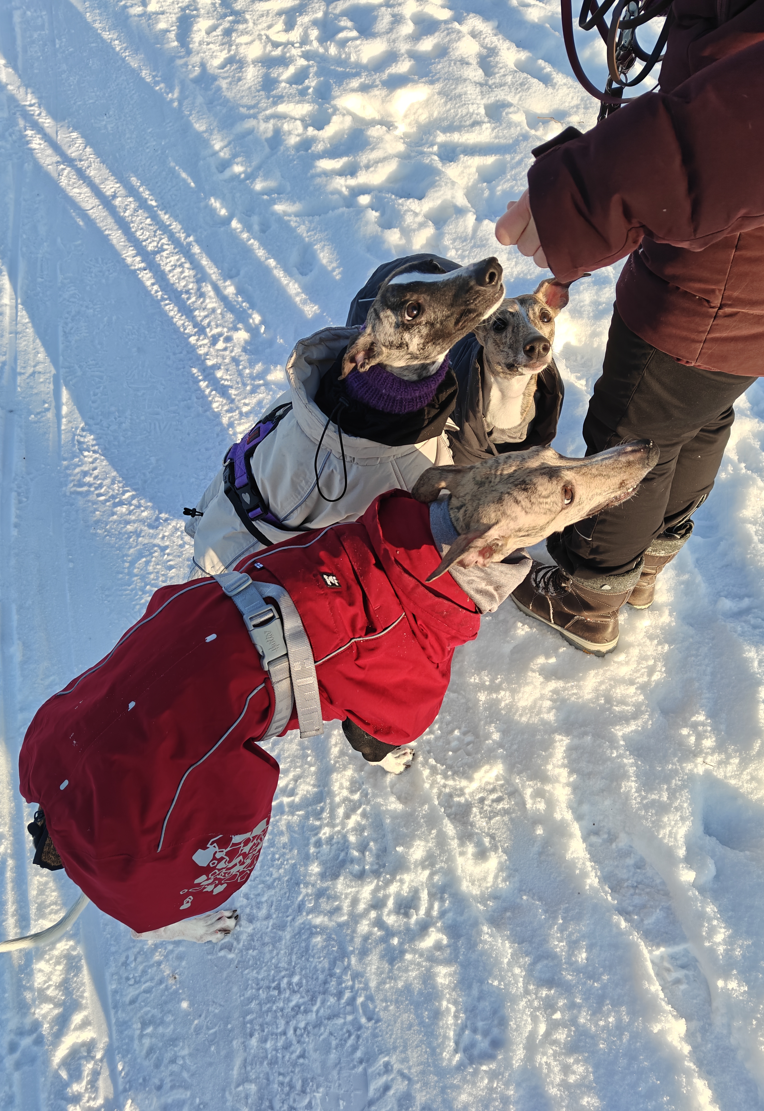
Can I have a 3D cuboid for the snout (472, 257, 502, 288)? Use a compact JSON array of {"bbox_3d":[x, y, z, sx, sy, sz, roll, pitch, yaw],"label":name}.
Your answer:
[{"bbox_3d":[0.131,-0.353,0.960,0.036,0.034,0.037,-20,37,34],"label":"snout"}]

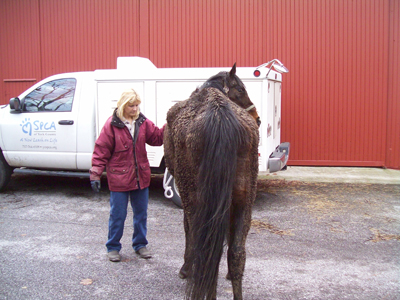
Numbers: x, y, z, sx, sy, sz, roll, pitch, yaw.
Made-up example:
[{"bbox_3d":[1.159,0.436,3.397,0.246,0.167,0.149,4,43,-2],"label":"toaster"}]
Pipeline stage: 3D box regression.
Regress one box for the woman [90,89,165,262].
[{"bbox_3d":[-0.670,0.250,4.000,0.740,1.650,0.500,-3,6,-29],"label":"woman"}]

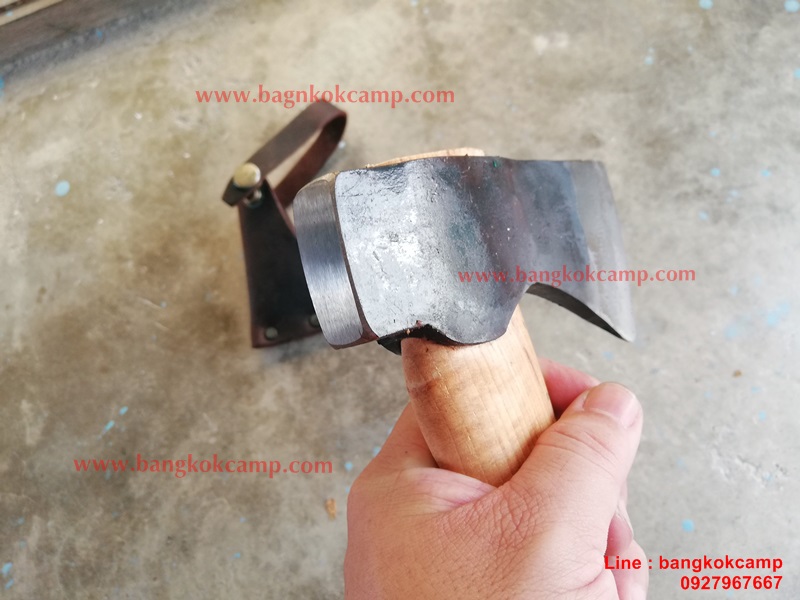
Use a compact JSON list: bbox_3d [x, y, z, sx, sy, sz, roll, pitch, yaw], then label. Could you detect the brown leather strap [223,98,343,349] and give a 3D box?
[{"bbox_3d":[-0.064,-0.051,0.368,0.088,0.040,0.159,0,62,0],"label":"brown leather strap"}]

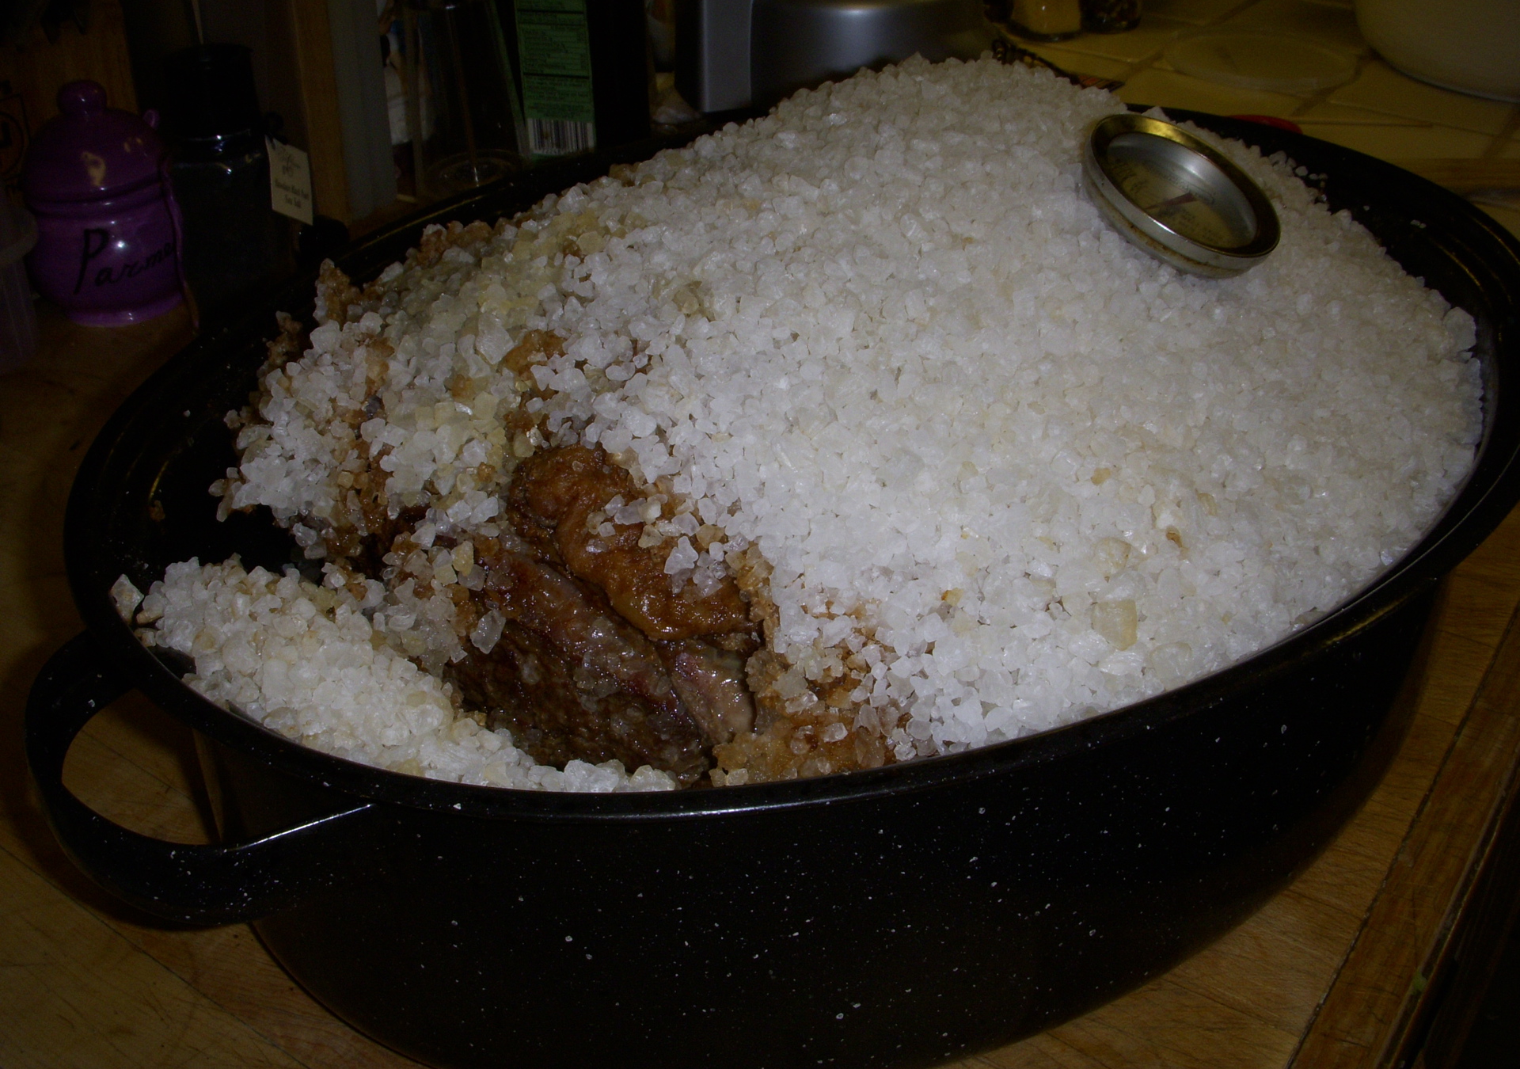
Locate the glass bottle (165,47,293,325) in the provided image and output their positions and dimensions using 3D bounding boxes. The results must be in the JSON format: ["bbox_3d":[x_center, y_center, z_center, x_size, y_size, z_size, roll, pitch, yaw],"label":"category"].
[{"bbox_3d":[-0.221,-0.143,0.691,0.044,0.111,0.044,-9,34,-16],"label":"glass bottle"}]

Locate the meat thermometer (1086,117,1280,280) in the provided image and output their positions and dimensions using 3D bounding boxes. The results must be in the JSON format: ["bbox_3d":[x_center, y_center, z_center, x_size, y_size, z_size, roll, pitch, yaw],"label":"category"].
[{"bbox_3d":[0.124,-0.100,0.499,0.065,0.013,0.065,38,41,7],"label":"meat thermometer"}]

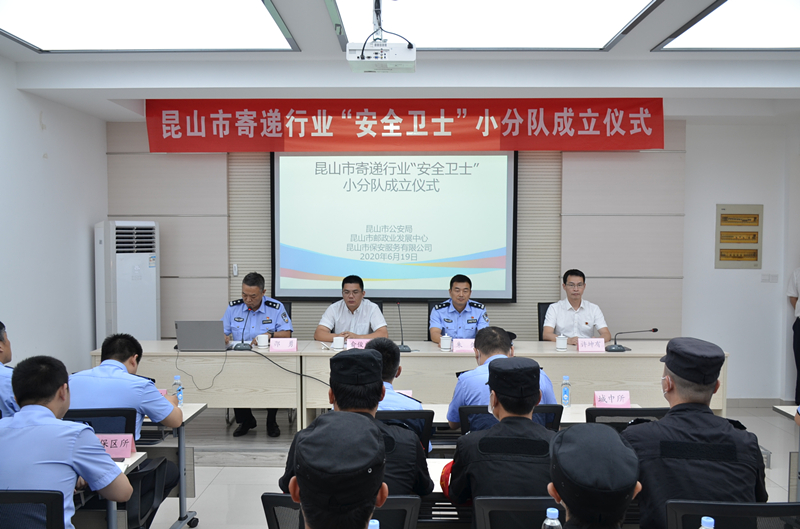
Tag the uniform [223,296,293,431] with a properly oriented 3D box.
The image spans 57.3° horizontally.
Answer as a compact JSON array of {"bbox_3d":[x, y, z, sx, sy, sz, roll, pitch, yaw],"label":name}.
[{"bbox_3d":[-1.246,0.802,6.286,0.590,1.037,0.680,0,2,3],"label":"uniform"}]

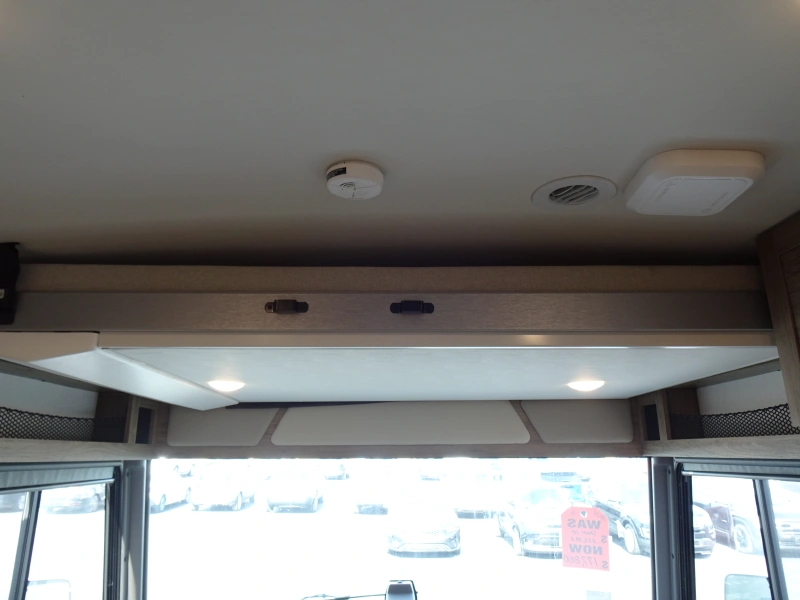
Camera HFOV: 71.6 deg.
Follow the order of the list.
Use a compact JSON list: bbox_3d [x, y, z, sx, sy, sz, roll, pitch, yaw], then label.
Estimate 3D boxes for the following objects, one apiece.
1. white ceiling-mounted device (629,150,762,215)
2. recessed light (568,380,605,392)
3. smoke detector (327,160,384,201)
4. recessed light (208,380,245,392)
[{"bbox_3d":[0.538,-0.208,1.033,0.202,0.041,0.202,0,-16,-1],"label":"white ceiling-mounted device"},{"bbox_3d":[0.617,0.287,1.837,0.112,0.022,0.112,0,-16,0],"label":"recessed light"},{"bbox_3d":[-0.083,-0.221,1.036,0.107,0.030,0.107,0,-16,0],"label":"smoke detector"},{"bbox_3d":[-0.574,0.287,1.837,0.112,0.022,0.112,0,-16,0],"label":"recessed light"}]

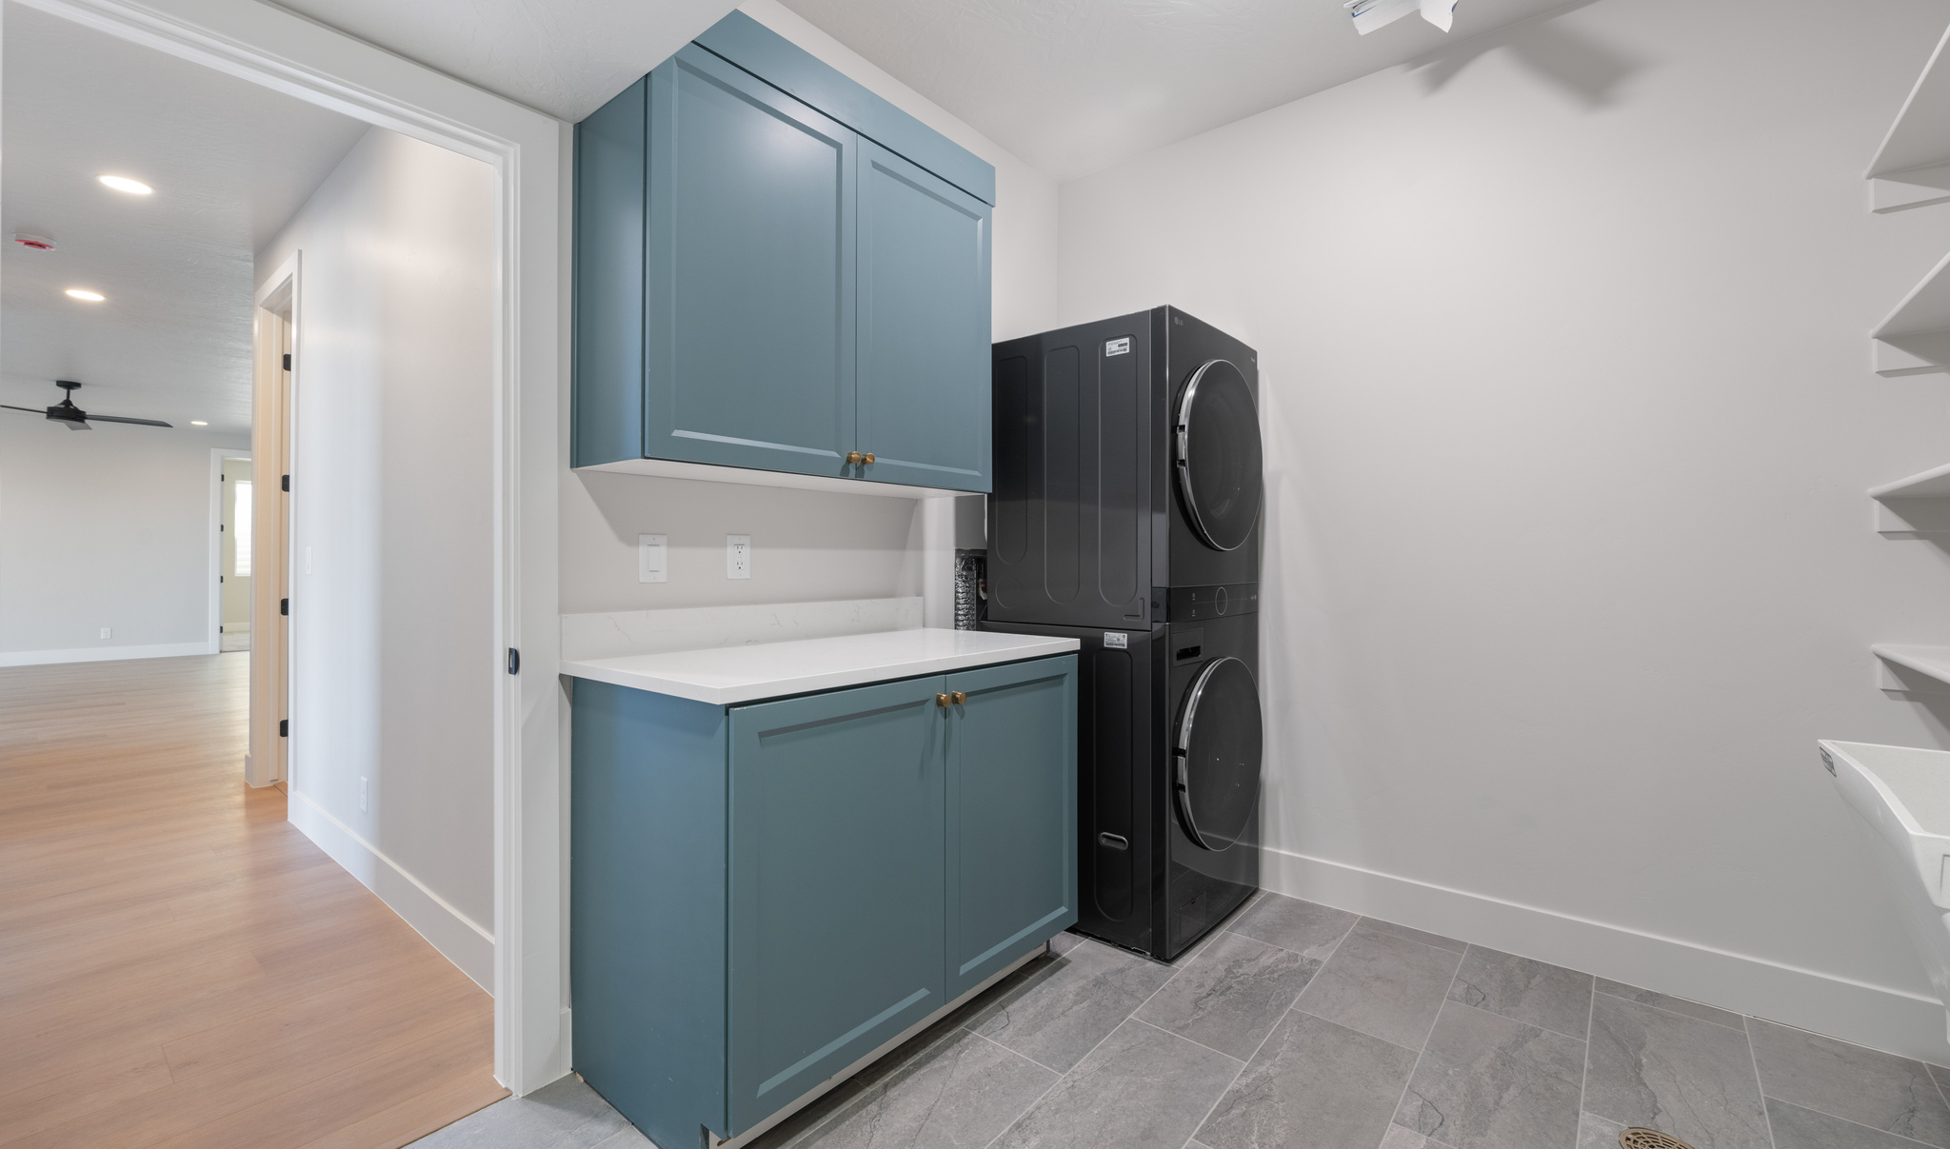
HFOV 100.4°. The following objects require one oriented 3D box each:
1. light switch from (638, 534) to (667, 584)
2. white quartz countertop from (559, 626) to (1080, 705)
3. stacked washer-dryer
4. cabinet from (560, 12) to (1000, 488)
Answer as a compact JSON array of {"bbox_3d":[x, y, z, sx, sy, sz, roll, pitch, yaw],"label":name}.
[{"bbox_3d":[-0.774,-0.038,1.964,0.008,0.116,0.072,1,1,39],"label":"light switch"},{"bbox_3d":[-0.307,0.203,2.058,0.616,0.031,1.172,1,1,39],"label":"white quartz countertop"},{"bbox_3d":[0.515,0.166,2.775,0.750,1.880,0.684,1,1,39],"label":"stacked washer-dryer"},{"bbox_3d":[-0.417,-0.729,2.126,0.332,0.980,1.109,1,1,39],"label":"cabinet"}]

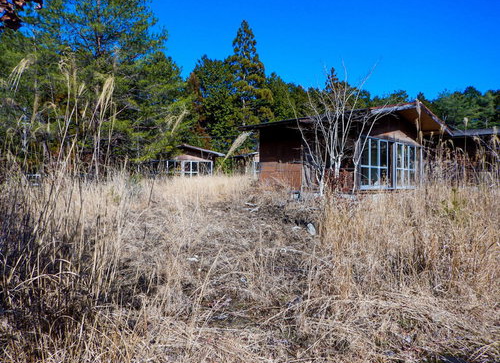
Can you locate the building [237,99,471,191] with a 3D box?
[{"bbox_3d":[4.631,-1.307,16.230,8.050,3.798,6.331,0,0,-43],"label":"building"}]

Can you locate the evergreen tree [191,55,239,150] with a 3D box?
[{"bbox_3d":[-3.582,-6.697,36.000,4.984,12.979,4.984,0,0,0],"label":"evergreen tree"}]

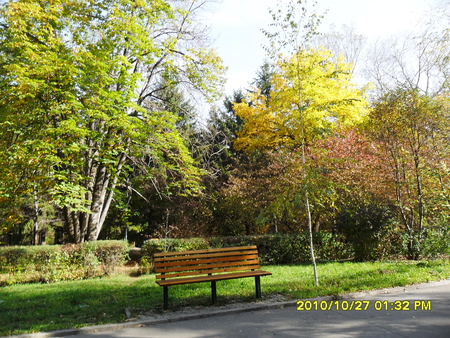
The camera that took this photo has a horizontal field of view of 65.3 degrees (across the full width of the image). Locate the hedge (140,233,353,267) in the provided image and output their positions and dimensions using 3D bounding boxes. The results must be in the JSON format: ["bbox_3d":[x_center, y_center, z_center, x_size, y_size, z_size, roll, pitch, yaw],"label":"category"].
[{"bbox_3d":[0.675,2.406,10.490,5.984,0.900,1.000,-1,-8,-6],"label":"hedge"}]

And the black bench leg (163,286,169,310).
[{"bbox_3d":[-0.936,2.066,5.613,0.065,0.380,0.070,1,-8,-20],"label":"black bench leg"}]

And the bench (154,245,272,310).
[{"bbox_3d":[-0.192,1.833,5.953,1.899,0.870,0.581,1,-8,-20],"label":"bench"}]

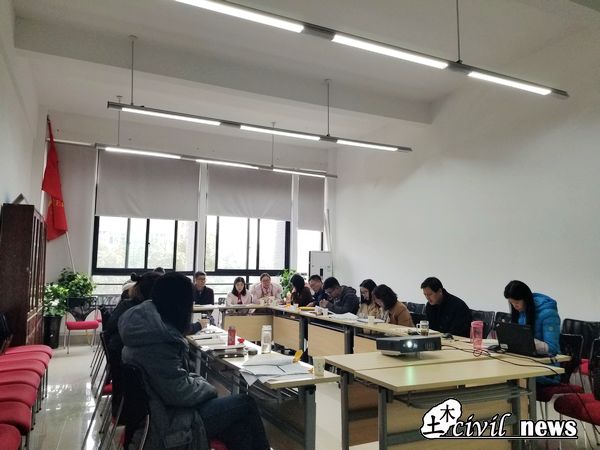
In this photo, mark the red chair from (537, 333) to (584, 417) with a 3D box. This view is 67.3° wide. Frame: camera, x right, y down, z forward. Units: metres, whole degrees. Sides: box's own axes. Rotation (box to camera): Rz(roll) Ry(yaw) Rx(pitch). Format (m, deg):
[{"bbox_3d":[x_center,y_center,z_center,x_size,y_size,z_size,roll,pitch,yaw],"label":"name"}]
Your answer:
[{"bbox_3d":[2.032,1.353,3.801,0.520,0.830,0.460,4,-6,-33],"label":"red chair"}]

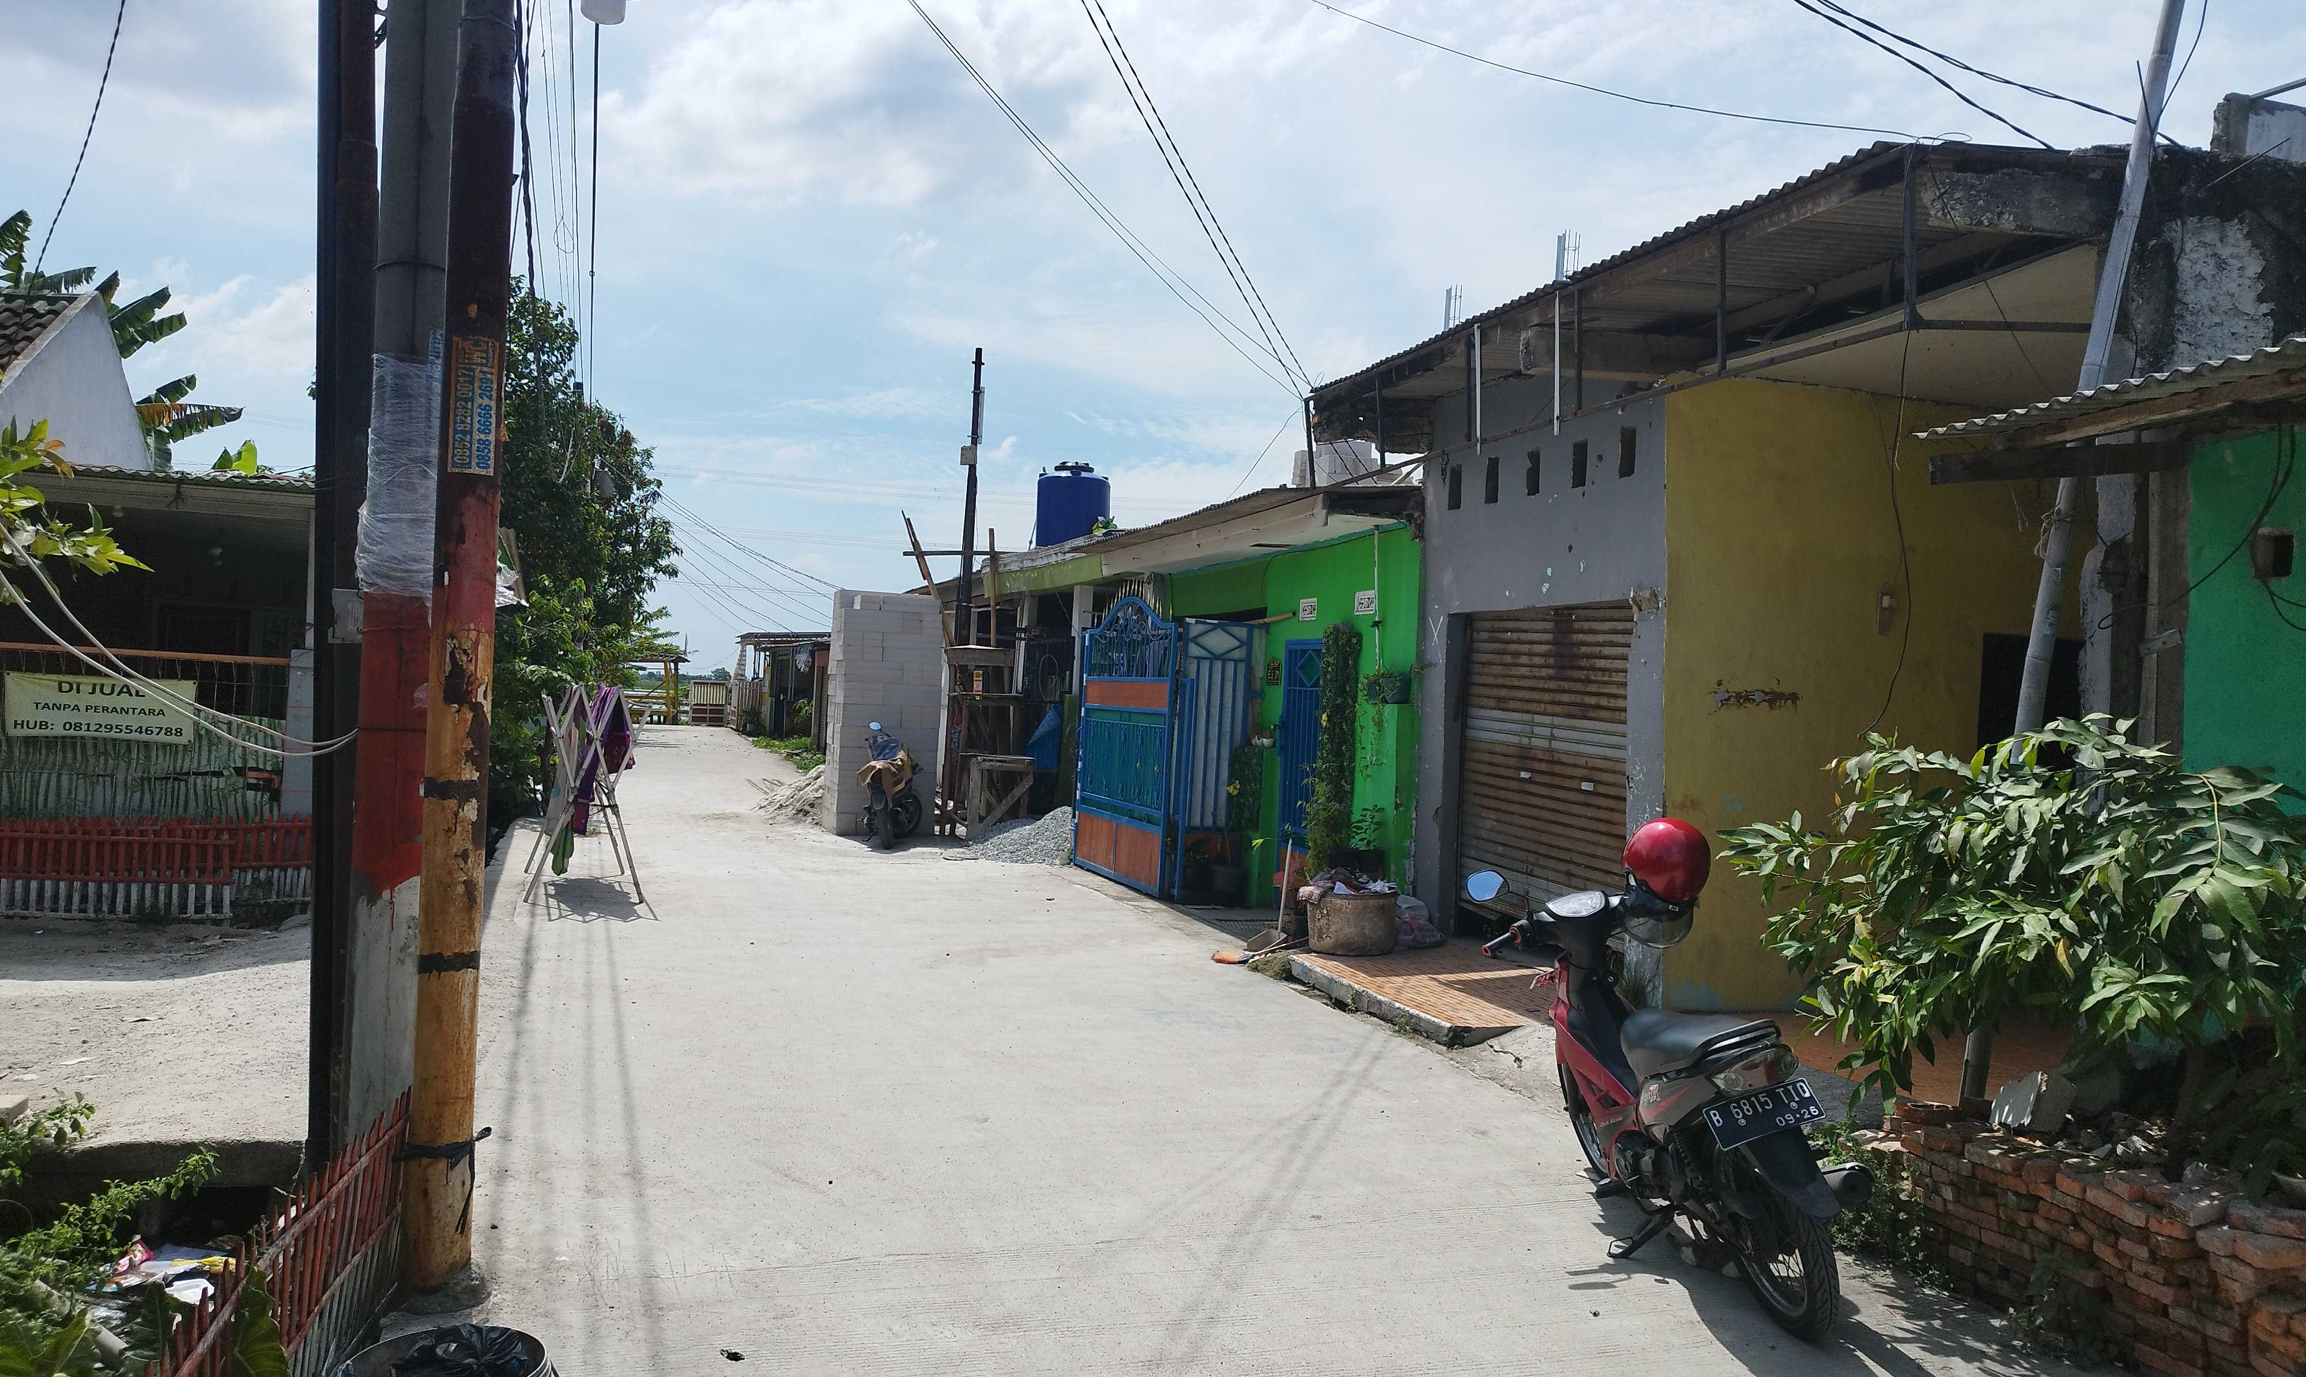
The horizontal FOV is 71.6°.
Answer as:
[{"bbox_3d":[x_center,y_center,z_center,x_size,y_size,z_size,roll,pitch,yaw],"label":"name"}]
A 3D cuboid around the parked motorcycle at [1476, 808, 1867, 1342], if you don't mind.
[{"bbox_3d":[1.345,1.014,4.500,0.750,1.200,1.900,1,0,-7],"label":"parked motorcycle"}]

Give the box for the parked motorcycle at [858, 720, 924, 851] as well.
[{"bbox_3d":[-2.535,0.927,15.600,0.680,1.180,1.850,1,0,2],"label":"parked motorcycle"}]

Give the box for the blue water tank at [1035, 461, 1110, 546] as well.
[{"bbox_3d":[-0.942,-2.052,18.500,0.840,1.150,0.840,1,0,0],"label":"blue water tank"}]

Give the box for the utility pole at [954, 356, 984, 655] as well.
[{"bbox_3d":[-1.942,-1.004,16.649,0.200,5.070,0.170,3,0,0],"label":"utility pole"}]

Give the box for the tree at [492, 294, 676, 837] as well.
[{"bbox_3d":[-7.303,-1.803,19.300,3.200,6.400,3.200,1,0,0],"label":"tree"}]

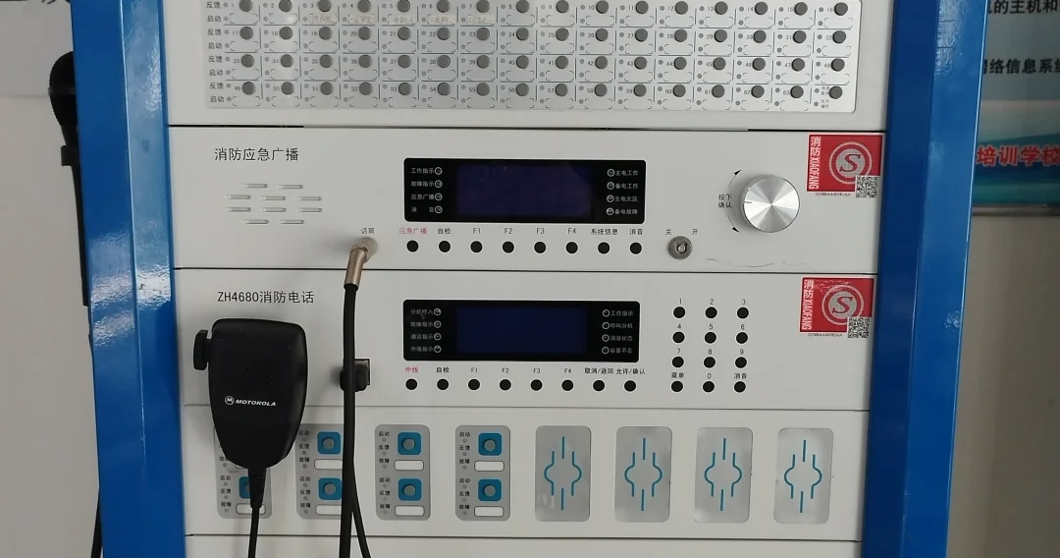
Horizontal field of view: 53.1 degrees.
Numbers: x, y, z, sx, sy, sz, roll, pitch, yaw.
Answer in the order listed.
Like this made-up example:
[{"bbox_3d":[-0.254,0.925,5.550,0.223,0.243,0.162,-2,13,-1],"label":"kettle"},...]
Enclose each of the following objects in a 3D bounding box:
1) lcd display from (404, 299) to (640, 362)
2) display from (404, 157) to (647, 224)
[{"bbox_3d":[-0.005,0.033,0.677,0.150,0.040,0.010,0,9,0],"label":"lcd display"},{"bbox_3d":[-0.003,-0.055,0.663,0.150,0.040,0.010,0,9,0],"label":"display"}]

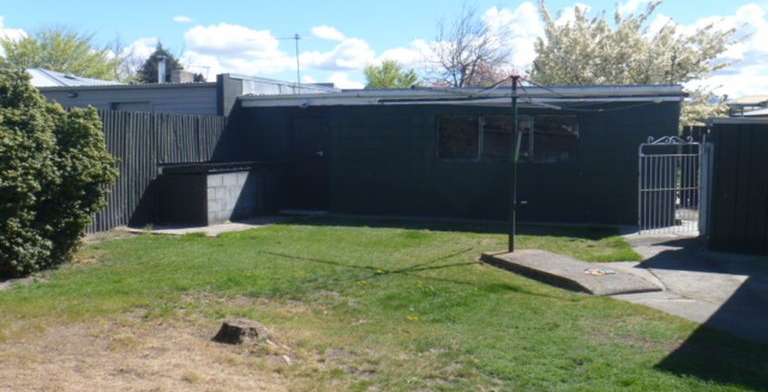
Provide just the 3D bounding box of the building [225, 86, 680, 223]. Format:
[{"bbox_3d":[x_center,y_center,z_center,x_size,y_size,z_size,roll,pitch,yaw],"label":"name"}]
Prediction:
[{"bbox_3d":[1.658,-0.976,14.609,7.721,2.536,4.865,2,5,21],"label":"building"}]

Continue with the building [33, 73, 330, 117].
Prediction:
[{"bbox_3d":[-4.107,-1.129,16.232,4.450,2.567,5.434,2,5,21],"label":"building"}]

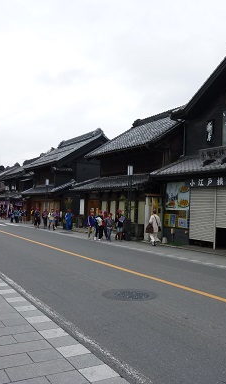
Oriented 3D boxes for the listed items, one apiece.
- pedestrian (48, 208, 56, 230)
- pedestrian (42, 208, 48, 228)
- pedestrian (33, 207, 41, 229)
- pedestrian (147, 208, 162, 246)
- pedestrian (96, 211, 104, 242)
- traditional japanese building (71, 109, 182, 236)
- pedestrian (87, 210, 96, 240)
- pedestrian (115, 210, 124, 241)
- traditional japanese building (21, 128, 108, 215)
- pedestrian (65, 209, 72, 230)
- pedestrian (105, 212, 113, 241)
[{"bbox_3d":[-3.808,1.706,22.900,0.460,1.393,0.340,3,-2,-30],"label":"pedestrian"},{"bbox_3d":[-4.491,1.754,24.364,0.390,1.290,0.280,3,-3,-30],"label":"pedestrian"},{"bbox_3d":[-4.889,1.714,23.999,0.400,1.310,0.280,3,-3,-30],"label":"pedestrian"},{"bbox_3d":[1.754,1.504,15.620,0.500,1.520,0.420,3,-3,-30],"label":"pedestrian"},{"bbox_3d":[-0.619,1.556,17.200,0.440,1.428,0.340,3,-2,-30],"label":"pedestrian"},{"bbox_3d":[2.366,-1.012,22.355,7.200,7.100,8.800,3,-2,-30],"label":"traditional japanese building"},{"bbox_3d":[-1.012,1.553,17.400,0.440,1.440,0.340,3,-2,-30],"label":"pedestrian"},{"bbox_3d":[0.320,1.529,16.900,0.440,1.476,0.340,3,-2,-30],"label":"pedestrian"},{"bbox_3d":[-3.909,-1.291,36.235,8.200,8.400,9.800,3,-3,-30],"label":"traditional japanese building"},{"bbox_3d":[-2.813,1.769,23.441,0.400,1.310,0.290,3,-3,-30],"label":"pedestrian"},{"bbox_3d":[-0.142,1.607,16.880,0.380,1.280,0.280,3,-3,-30],"label":"pedestrian"}]

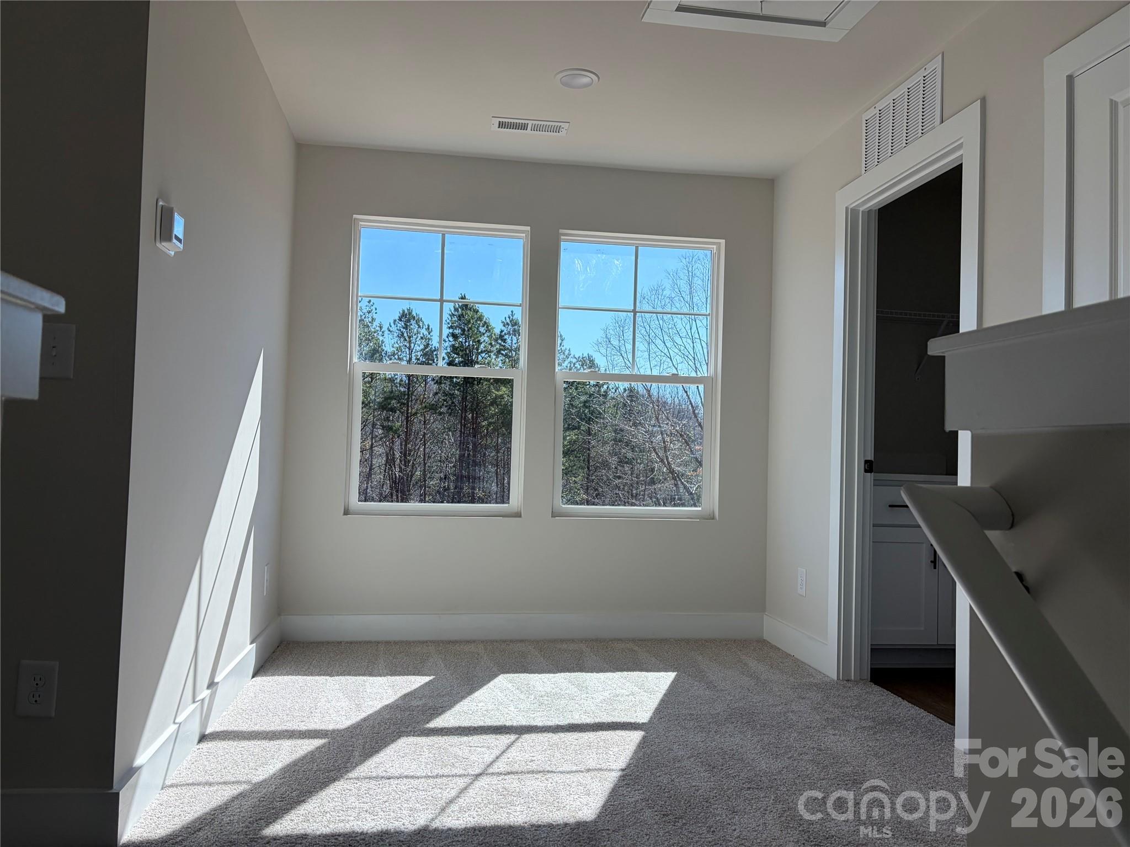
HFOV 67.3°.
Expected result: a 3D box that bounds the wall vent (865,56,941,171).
[{"bbox_3d":[1.299,-1.175,3.288,0.015,0.266,0.560,2,-2,-9],"label":"wall vent"}]

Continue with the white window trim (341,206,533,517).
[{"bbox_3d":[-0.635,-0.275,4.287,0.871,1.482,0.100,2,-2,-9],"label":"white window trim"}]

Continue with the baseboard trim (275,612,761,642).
[{"bbox_3d":[-0.167,1.022,4.270,2.450,0.134,0.016,2,-2,-9],"label":"baseboard trim"}]

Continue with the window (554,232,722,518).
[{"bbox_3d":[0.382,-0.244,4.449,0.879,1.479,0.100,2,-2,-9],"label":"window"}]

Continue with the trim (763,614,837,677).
[{"bbox_3d":[1.106,1.046,4.066,0.016,0.134,0.790,2,-2,-9],"label":"trim"}]

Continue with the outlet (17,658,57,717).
[{"bbox_3d":[-1.209,0.610,1.943,0.082,0.124,0.008,2,-2,-9],"label":"outlet"}]

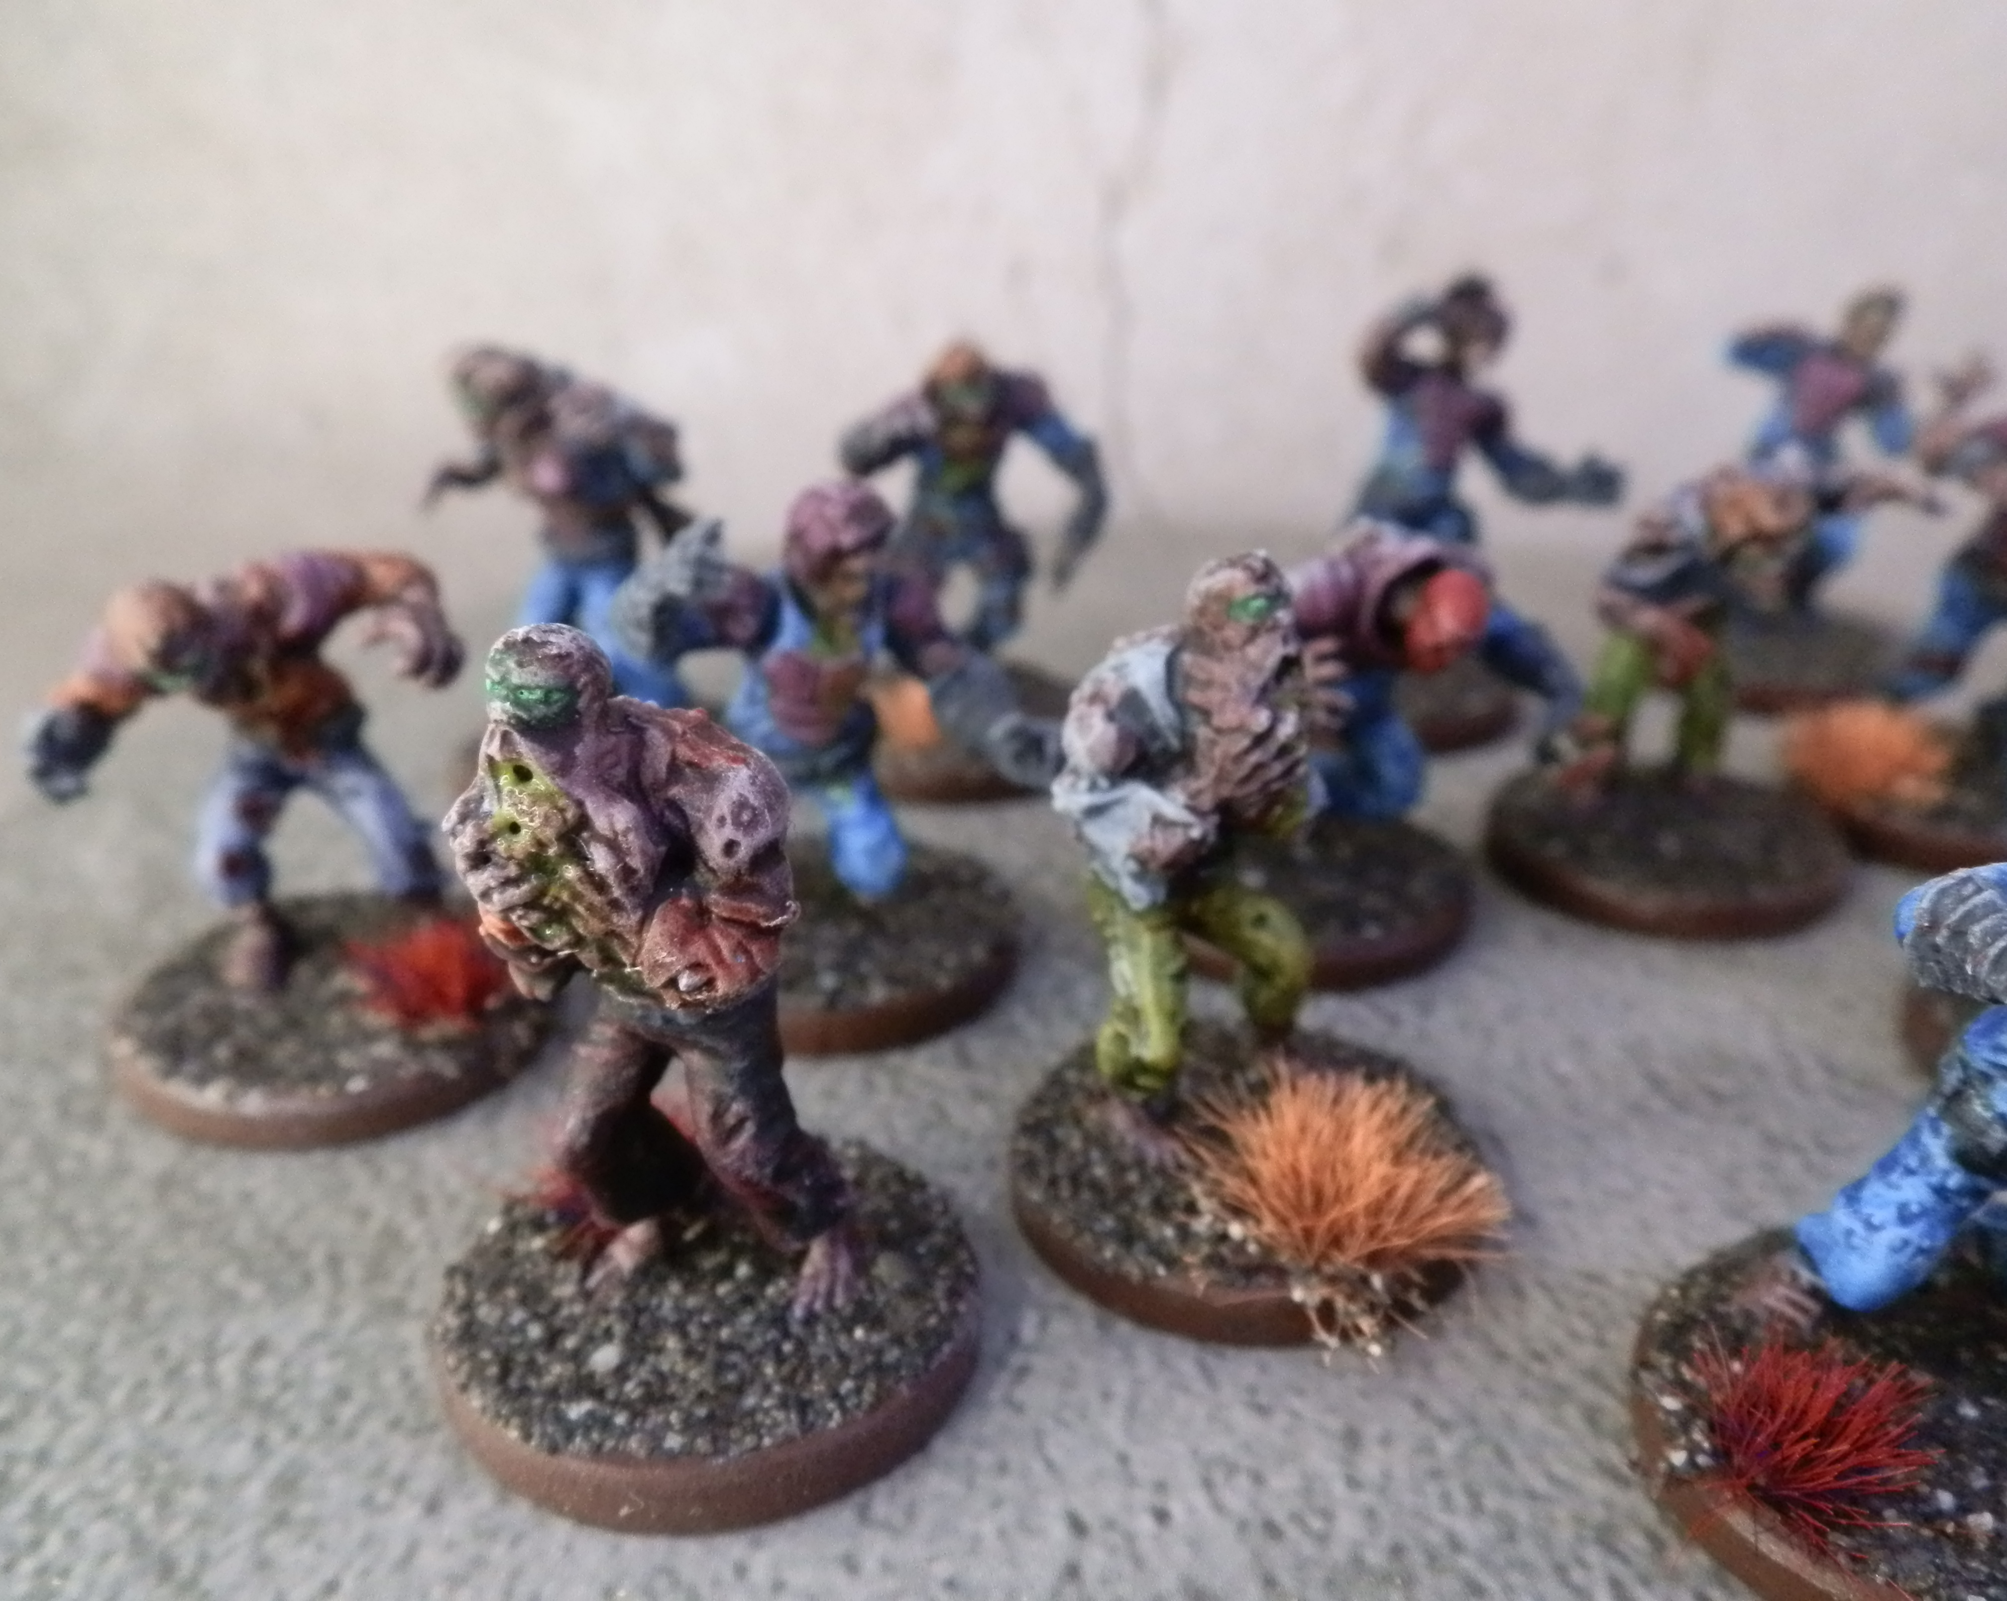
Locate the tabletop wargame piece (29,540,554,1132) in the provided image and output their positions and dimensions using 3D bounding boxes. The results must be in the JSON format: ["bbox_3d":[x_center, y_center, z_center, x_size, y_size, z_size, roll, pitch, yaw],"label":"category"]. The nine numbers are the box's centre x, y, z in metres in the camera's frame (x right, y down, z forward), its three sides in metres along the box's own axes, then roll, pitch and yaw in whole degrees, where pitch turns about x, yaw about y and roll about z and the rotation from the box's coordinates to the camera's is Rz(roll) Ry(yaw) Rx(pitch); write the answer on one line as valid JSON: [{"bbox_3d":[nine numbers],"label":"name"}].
[{"bbox_3d":[-0.041,0.000,0.099,0.026,0.030,0.025,2,25,5],"label":"tabletop wargame piece"}]

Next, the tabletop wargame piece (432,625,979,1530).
[{"bbox_3d":[-0.013,0.009,0.075,0.025,0.035,0.025,13,28,25],"label":"tabletop wargame piece"}]

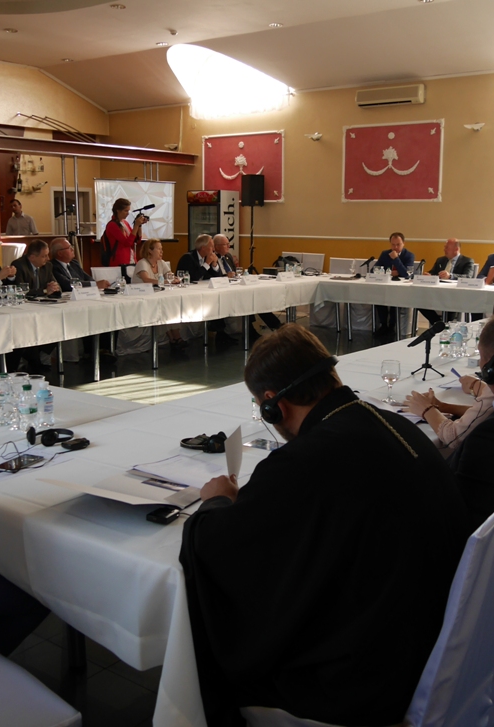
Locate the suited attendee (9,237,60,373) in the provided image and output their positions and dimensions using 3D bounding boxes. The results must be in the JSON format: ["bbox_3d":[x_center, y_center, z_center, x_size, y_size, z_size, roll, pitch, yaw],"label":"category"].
[{"bbox_3d":[-2.033,-0.560,7.601,0.720,1.228,0.520,9,14,37],"label":"suited attendee"}]

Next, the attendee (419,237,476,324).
[{"bbox_3d":[2.489,-0.939,9.718,0.580,1.219,0.780,7,13,33],"label":"attendee"}]

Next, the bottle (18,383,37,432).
[{"bbox_3d":[-0.825,0.168,2.945,0.071,0.178,0.071,8,13,36],"label":"bottle"}]

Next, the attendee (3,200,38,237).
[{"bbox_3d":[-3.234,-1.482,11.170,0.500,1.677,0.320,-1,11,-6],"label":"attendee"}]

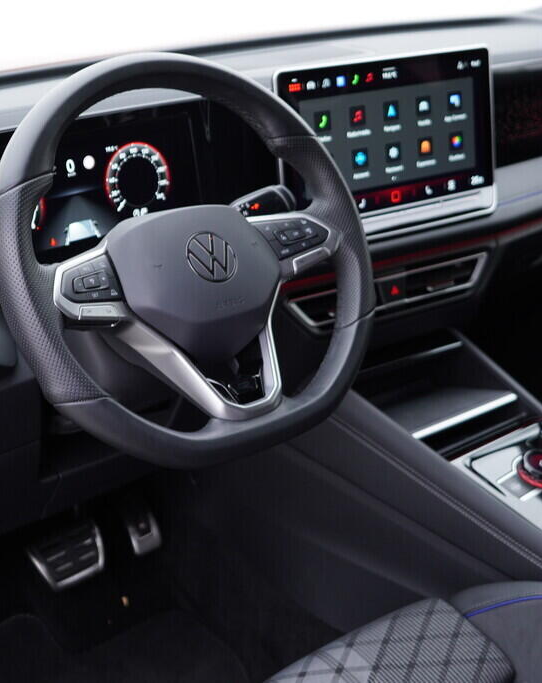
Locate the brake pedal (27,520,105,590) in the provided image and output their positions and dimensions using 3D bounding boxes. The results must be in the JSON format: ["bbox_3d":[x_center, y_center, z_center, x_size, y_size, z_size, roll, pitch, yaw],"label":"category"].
[{"bbox_3d":[-0.285,0.298,1.427,0.094,0.072,0.030,-18,-7,-33],"label":"brake pedal"}]

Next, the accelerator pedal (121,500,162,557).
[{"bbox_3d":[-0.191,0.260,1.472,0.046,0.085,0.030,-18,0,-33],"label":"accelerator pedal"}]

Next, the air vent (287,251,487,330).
[{"bbox_3d":[0.145,-0.064,1.258,0.303,0.042,0.035,-15,17,-29],"label":"air vent"}]

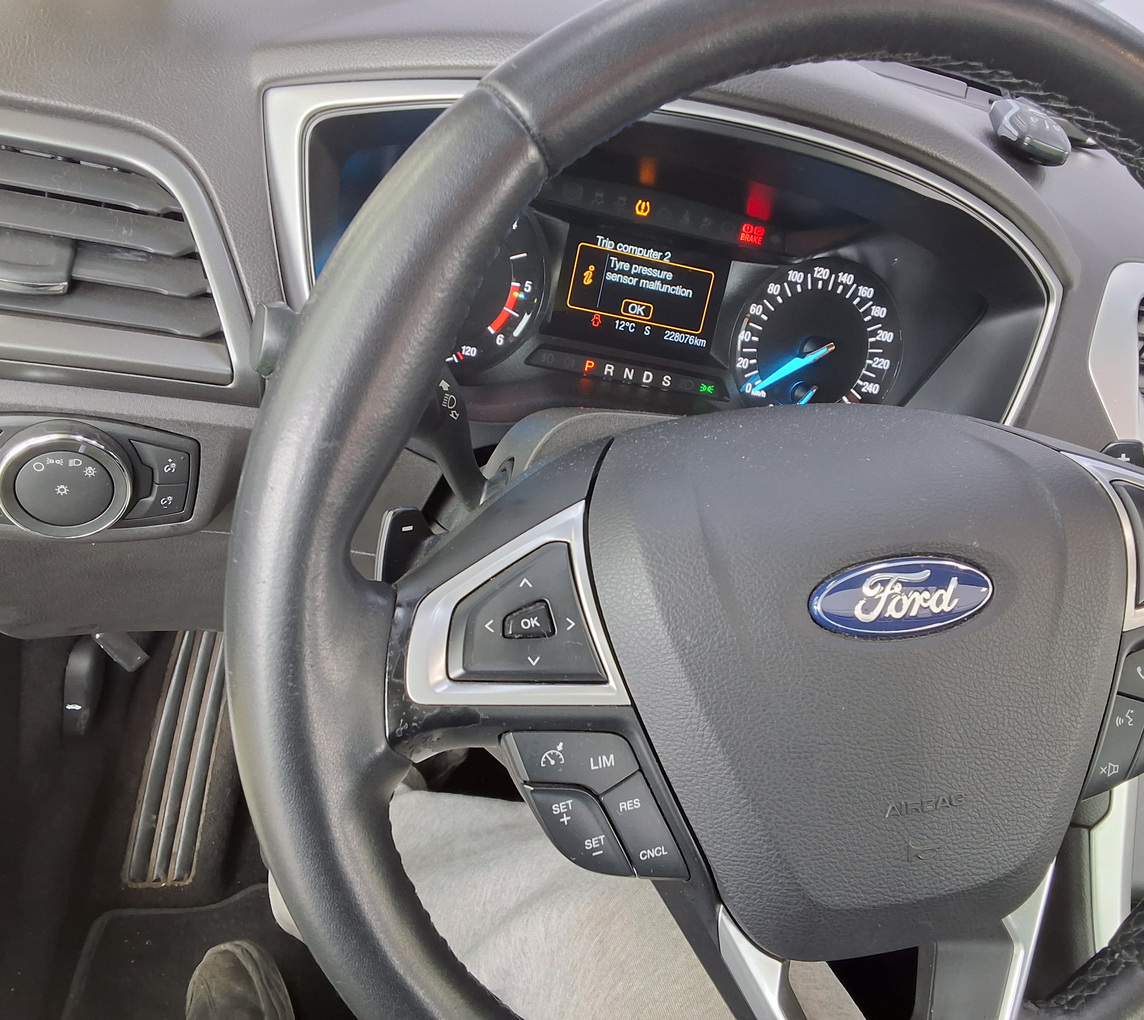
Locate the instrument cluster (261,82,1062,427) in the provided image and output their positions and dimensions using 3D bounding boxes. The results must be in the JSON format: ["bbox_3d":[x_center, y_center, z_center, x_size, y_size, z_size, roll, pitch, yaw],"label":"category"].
[{"bbox_3d":[0.056,-0.106,0.494,0.388,0.150,0.055,7,8,-18],"label":"instrument cluster"}]

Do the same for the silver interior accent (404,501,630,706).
[{"bbox_3d":[-0.016,0.028,0.297,0.063,0.060,0.022,-5,8,-16],"label":"silver interior accent"}]

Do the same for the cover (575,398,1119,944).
[{"bbox_3d":[0.091,0.052,0.343,0.180,0.172,0.050,-5,8,-16],"label":"cover"}]

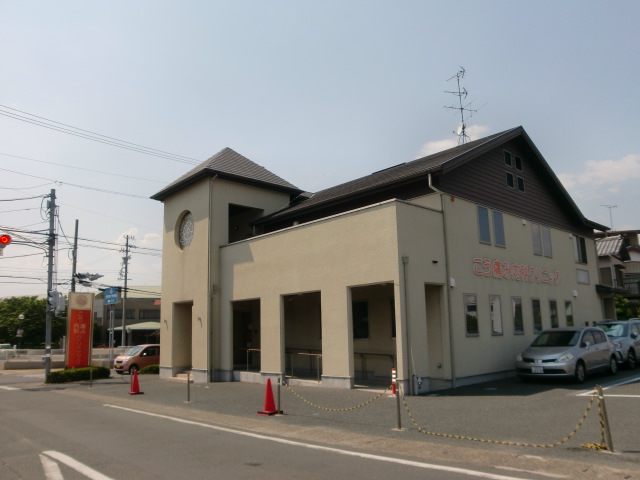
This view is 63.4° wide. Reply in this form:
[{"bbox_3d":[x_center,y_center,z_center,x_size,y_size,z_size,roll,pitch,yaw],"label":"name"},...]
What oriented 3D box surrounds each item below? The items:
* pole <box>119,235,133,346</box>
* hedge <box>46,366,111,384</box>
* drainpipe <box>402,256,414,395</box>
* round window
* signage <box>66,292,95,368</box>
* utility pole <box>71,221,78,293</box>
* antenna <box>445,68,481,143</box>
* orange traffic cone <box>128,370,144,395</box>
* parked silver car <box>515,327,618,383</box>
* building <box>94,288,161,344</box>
[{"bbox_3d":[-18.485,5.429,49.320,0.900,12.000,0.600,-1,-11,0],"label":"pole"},{"bbox_3d":[-11.007,6.103,23.440,1.150,0.500,2.650,-11,-14,40],"label":"hedge"},{"bbox_3d":[2.409,2.295,14.137,0.140,3.720,0.140,9,-15,-42],"label":"drainpipe"},{"bbox_3d":[-5.618,-0.388,22.014,0.250,1.660,1.620,9,-15,-42],"label":"round window"},{"bbox_3d":[-11.309,4.534,24.446,1.170,4.010,0.300,9,-15,-42],"label":"signage"},{"bbox_3d":[-17.393,3.688,36.674,0.300,10.600,0.300,-1,-11,0],"label":"utility pole"},{"bbox_3d":[6.031,-5.803,22.385,1.350,3.550,1.100,1,-11,-14],"label":"antenna"},{"bbox_3d":[-5.826,4.508,16.482,0.400,0.700,0.400,9,-15,-42],"label":"orange traffic cone"},{"bbox_3d":[7.675,3.494,16.051,4.200,1.530,1.700,8,-14,-42],"label":"parked silver car"},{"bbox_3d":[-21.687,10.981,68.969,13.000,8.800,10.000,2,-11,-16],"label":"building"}]

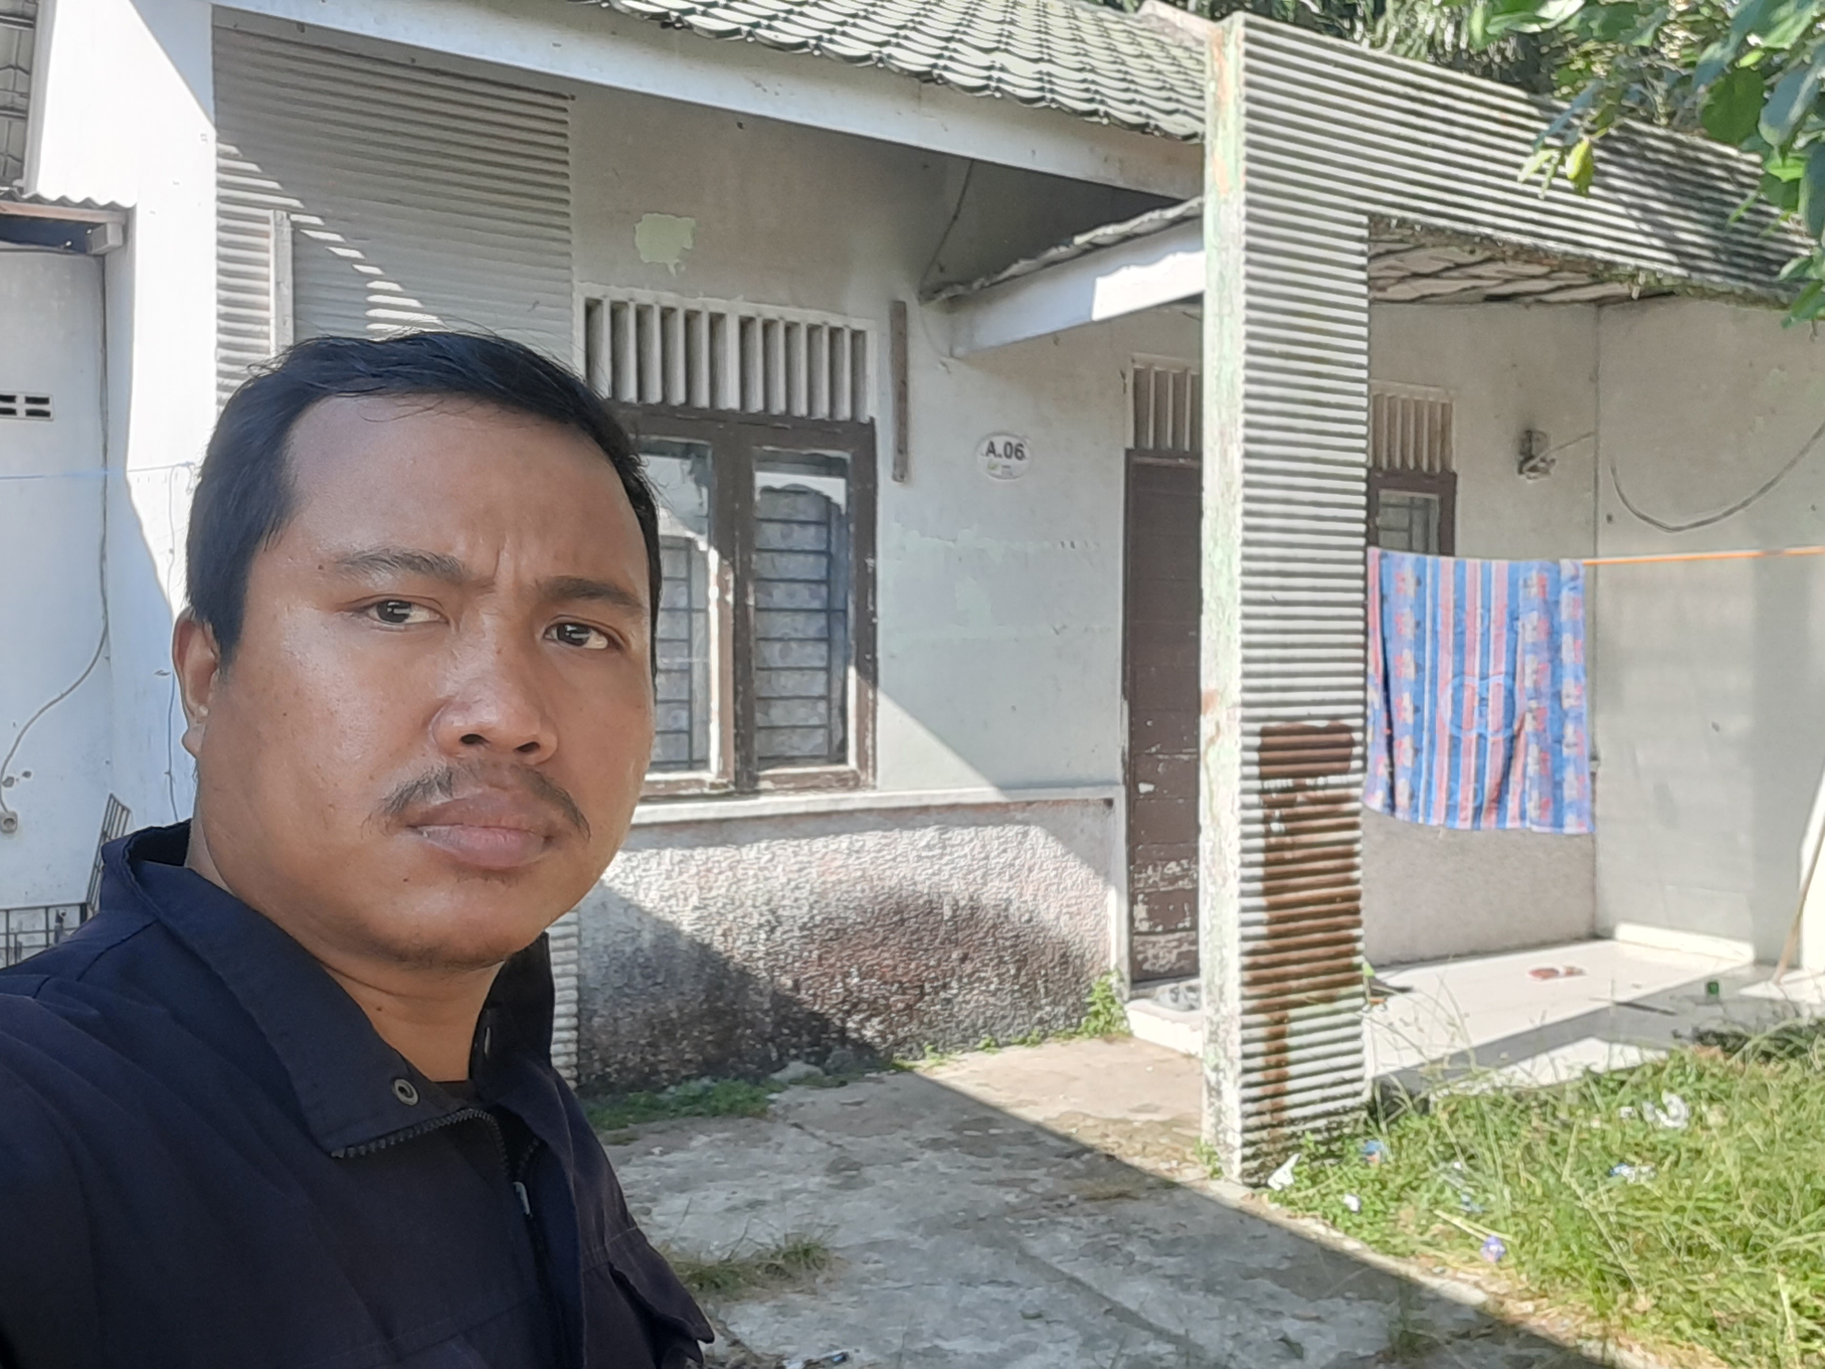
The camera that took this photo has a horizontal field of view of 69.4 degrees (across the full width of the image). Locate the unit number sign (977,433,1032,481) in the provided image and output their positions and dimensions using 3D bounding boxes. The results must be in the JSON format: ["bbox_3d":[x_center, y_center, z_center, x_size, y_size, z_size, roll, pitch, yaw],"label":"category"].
[{"bbox_3d":[0.360,-0.881,5.098,0.247,0.188,0.020,0,1,-27],"label":"unit number sign"}]

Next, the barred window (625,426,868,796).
[{"bbox_3d":[-0.640,-0.291,4.644,1.104,1.368,0.100,0,1,-27],"label":"barred window"}]

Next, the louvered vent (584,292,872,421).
[{"bbox_3d":[-0.639,-1.147,4.636,1.089,0.351,0.100,0,1,-27],"label":"louvered vent"}]

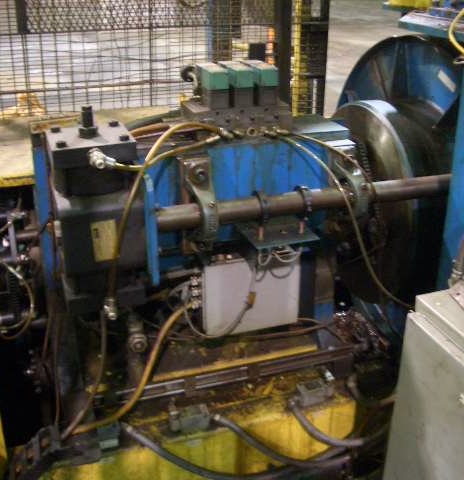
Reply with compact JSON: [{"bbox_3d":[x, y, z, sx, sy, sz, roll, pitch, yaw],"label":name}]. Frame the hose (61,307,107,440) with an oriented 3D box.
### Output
[{"bbox_3d":[-0.417,0.381,1.826,0.176,0.322,0.136,-8,25,-18],"label":"hose"}]

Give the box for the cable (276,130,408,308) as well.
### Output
[{"bbox_3d":[0.398,-0.030,2.122,0.501,0.656,0.177,-8,25,-18],"label":"cable"}]

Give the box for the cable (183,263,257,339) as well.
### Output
[{"bbox_3d":[-0.048,0.179,2.091,0.223,0.256,0.132,-8,25,-18],"label":"cable"}]

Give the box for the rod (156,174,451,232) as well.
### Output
[{"bbox_3d":[0.258,-0.121,2.005,0.998,0.064,0.064,-8,25,-18],"label":"rod"}]

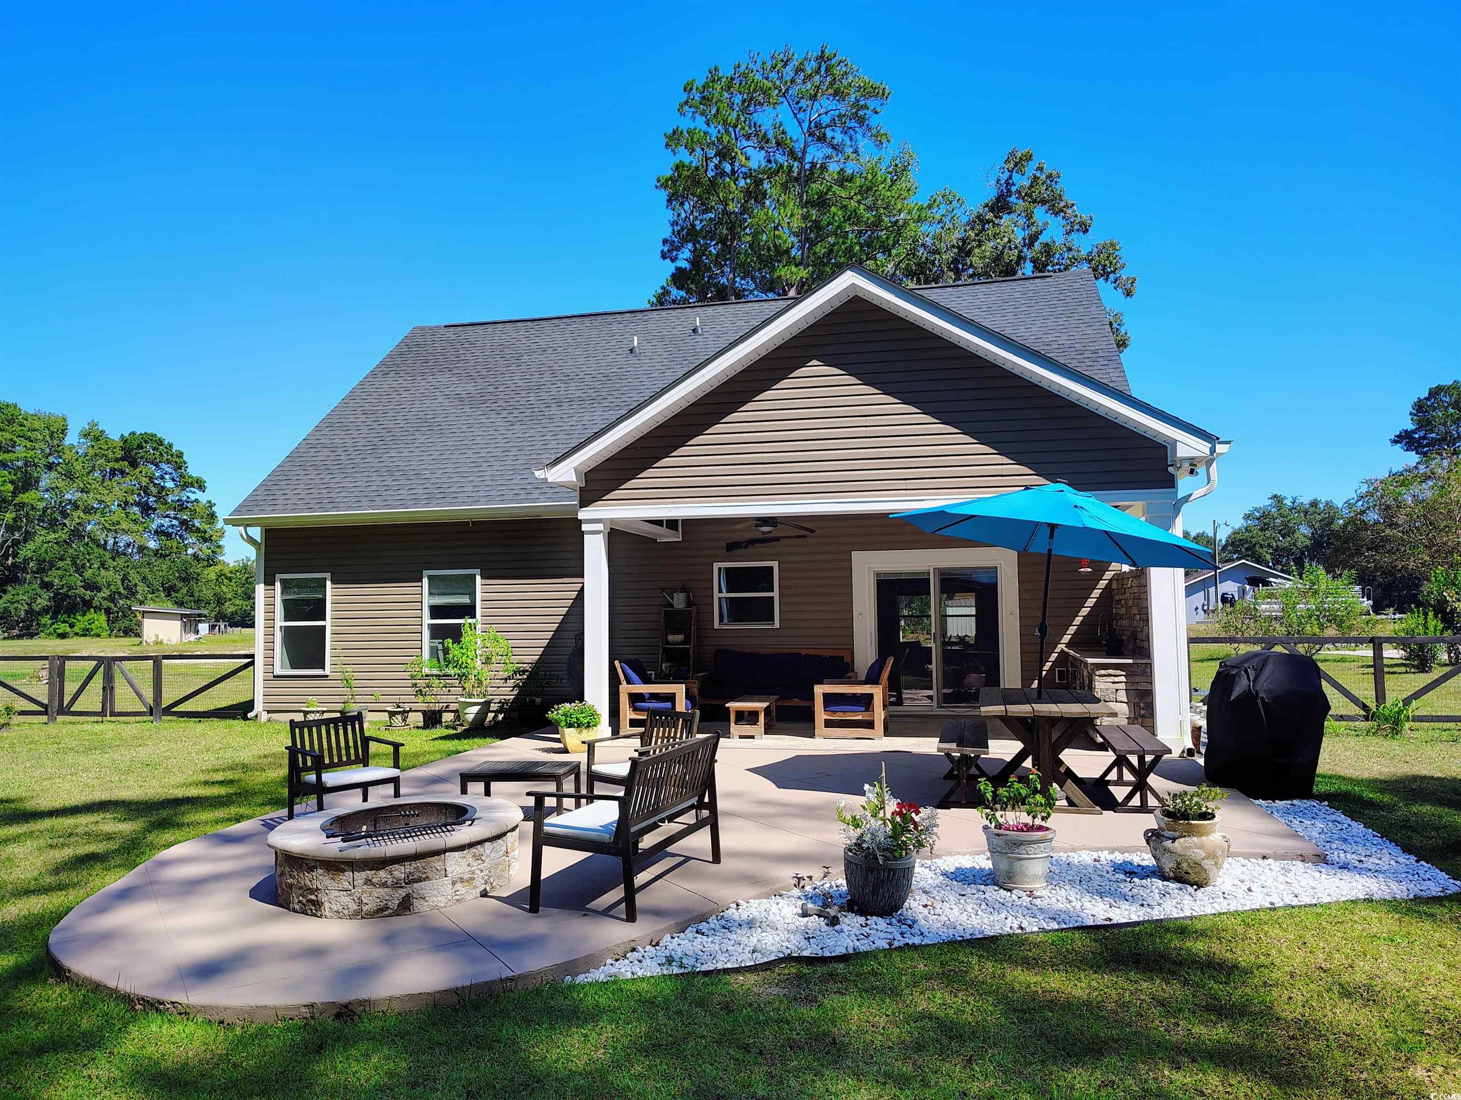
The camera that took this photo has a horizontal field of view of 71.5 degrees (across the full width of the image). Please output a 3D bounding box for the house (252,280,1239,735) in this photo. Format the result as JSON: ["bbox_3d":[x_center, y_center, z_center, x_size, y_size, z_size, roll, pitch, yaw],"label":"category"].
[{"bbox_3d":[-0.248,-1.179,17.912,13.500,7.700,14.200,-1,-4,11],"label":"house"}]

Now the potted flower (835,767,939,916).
[{"bbox_3d":[0.793,1.466,5.161,0.490,0.698,0.490,-1,-4,11],"label":"potted flower"}]

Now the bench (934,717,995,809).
[{"bbox_3d":[1.915,1.734,8.247,0.375,0.475,1.950,-2,-4,14],"label":"bench"}]

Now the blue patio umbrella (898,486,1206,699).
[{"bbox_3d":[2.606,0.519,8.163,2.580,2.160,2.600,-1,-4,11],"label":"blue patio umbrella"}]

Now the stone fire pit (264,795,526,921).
[{"bbox_3d":[-1.965,1.790,6.020,1.430,0.375,1.430,-1,-3,0],"label":"stone fire pit"}]

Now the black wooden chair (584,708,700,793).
[{"bbox_3d":[-0.616,1.558,7.206,0.620,0.800,0.650,-4,-5,42],"label":"black wooden chair"}]

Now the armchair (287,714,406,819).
[{"bbox_3d":[-2.719,1.586,7.151,0.620,0.800,0.650,3,-5,-44],"label":"armchair"}]

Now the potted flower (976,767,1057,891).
[{"bbox_3d":[1.570,1.526,5.587,0.416,0.612,0.416,-1,-4,11],"label":"potted flower"}]

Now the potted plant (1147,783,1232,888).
[{"bbox_3d":[2.497,1.558,5.571,0.439,0.521,0.410,-1,-4,11],"label":"potted plant"}]

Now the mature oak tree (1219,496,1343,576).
[{"bbox_3d":[50.000,0.570,92.000,12.500,11.200,12.500,-1,-3,0],"label":"mature oak tree"}]

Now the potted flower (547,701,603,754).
[{"bbox_3d":[-1.735,1.975,11.300,0.610,0.570,0.580,0,-3,-11],"label":"potted flower"}]

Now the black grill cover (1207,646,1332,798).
[{"bbox_3d":[4.620,1.466,8.830,0.630,1.180,1.150,-1,-3,6],"label":"black grill cover"}]

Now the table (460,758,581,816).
[{"bbox_3d":[-1.542,1.806,7.517,0.760,0.370,0.670,-1,-4,9],"label":"table"}]

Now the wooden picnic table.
[{"bbox_3d":[2.503,1.574,8.147,0.940,0.765,2.000,-2,-4,14],"label":"wooden picnic table"}]

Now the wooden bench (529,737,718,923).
[{"bbox_3d":[-0.536,1.459,5.617,0.650,0.800,1.270,-2,-4,19],"label":"wooden bench"}]

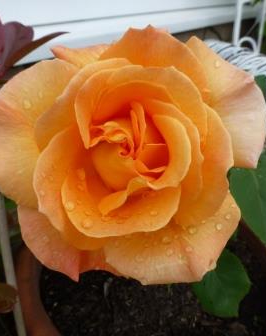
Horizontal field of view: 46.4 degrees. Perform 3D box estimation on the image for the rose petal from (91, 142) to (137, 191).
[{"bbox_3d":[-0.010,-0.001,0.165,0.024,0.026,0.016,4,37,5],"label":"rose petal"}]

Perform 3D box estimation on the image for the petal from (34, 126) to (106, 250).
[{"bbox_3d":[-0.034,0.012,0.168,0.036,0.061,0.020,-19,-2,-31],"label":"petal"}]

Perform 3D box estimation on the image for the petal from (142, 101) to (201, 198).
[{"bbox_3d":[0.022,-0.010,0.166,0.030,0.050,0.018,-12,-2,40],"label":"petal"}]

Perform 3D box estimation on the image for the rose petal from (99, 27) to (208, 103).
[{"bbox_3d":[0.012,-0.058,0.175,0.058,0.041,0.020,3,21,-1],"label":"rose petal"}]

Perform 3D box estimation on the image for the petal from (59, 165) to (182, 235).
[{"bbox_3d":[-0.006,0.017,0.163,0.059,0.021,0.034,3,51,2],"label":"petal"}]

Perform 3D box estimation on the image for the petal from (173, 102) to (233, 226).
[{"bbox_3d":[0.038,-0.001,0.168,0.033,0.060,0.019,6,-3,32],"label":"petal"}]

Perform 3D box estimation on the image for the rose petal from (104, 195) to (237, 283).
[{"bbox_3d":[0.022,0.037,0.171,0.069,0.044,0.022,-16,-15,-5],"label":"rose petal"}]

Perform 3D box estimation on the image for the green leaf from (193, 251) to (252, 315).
[{"bbox_3d":[0.065,0.083,0.227,0.038,0.046,0.014,-23,6,-13],"label":"green leaf"}]

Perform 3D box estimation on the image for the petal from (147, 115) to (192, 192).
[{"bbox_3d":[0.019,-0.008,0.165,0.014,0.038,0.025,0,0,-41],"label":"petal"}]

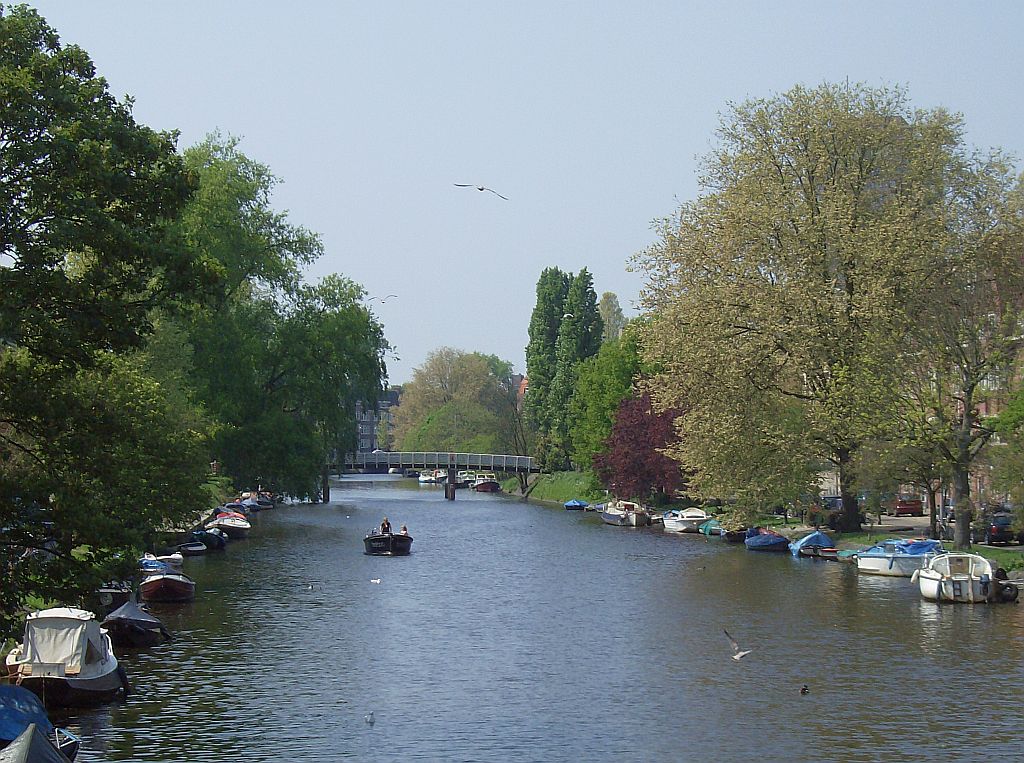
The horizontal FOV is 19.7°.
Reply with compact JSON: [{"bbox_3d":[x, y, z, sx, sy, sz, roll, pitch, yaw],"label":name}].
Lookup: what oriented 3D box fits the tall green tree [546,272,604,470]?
[{"bbox_3d":[6.076,-0.957,278.062,5.400,19.000,5.400,0,-1,0],"label":"tall green tree"}]

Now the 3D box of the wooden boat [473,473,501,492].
[{"bbox_3d":[-2.618,10.465,302.861,2.450,1.850,7.000,0,-1,-12],"label":"wooden boat"}]

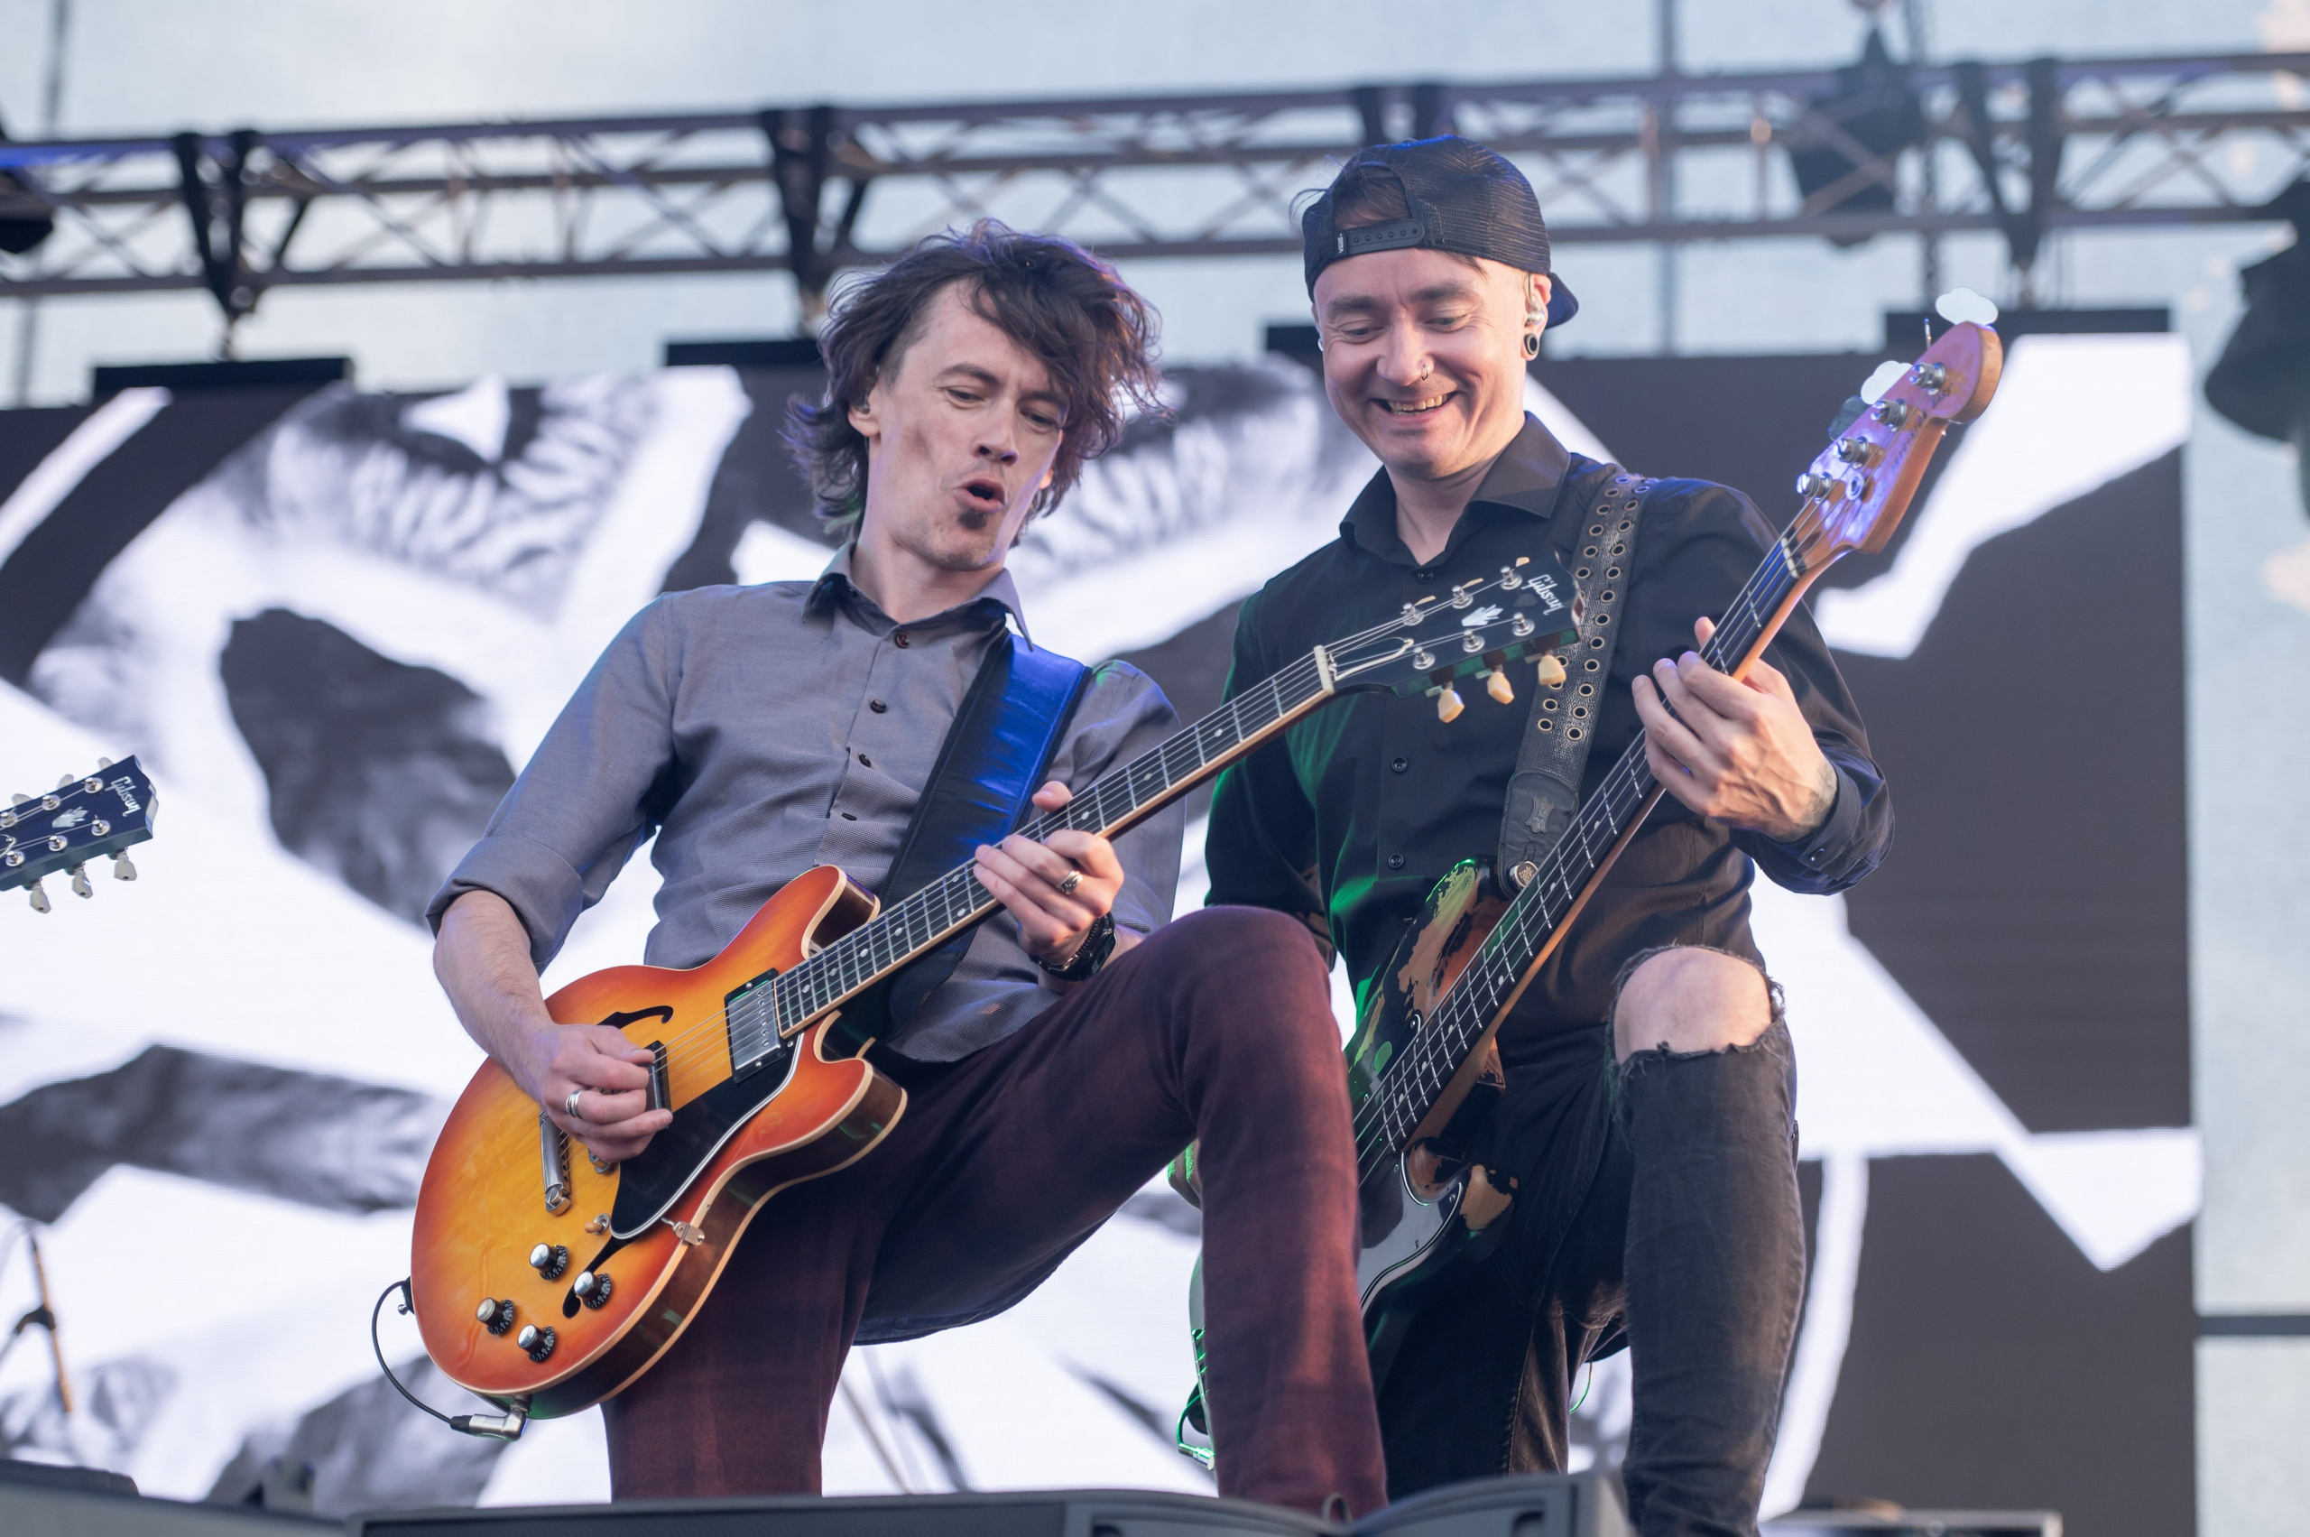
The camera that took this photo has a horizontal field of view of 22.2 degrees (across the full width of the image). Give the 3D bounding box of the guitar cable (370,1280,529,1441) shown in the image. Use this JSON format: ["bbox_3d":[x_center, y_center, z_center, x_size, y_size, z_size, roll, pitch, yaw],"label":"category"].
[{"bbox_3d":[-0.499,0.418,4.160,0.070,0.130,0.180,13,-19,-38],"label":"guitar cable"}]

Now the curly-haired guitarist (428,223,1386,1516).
[{"bbox_3d":[-0.180,0.320,4.099,0.690,1.600,0.680,1,-15,5],"label":"curly-haired guitarist"}]

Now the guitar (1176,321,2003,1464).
[{"bbox_3d":[0.291,0.115,4.226,0.075,0.335,1.165,15,-50,-23],"label":"guitar"}]

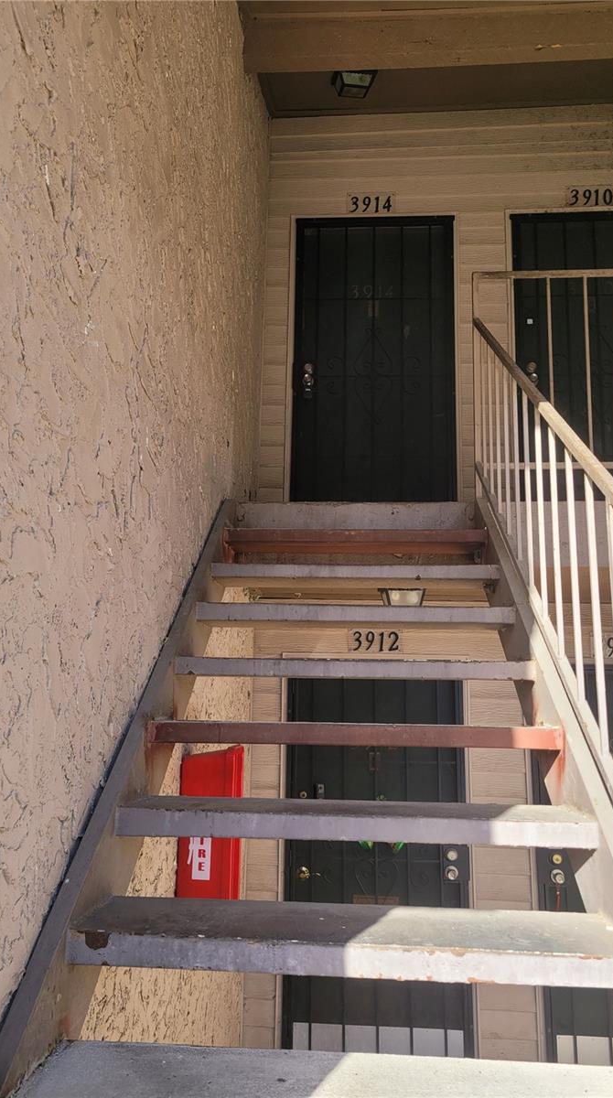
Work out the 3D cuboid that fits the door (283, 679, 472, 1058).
[{"bbox_3d":[0.364,1.606,4.322,0.952,2.017,0.060,0,-10,4],"label":"door"}]

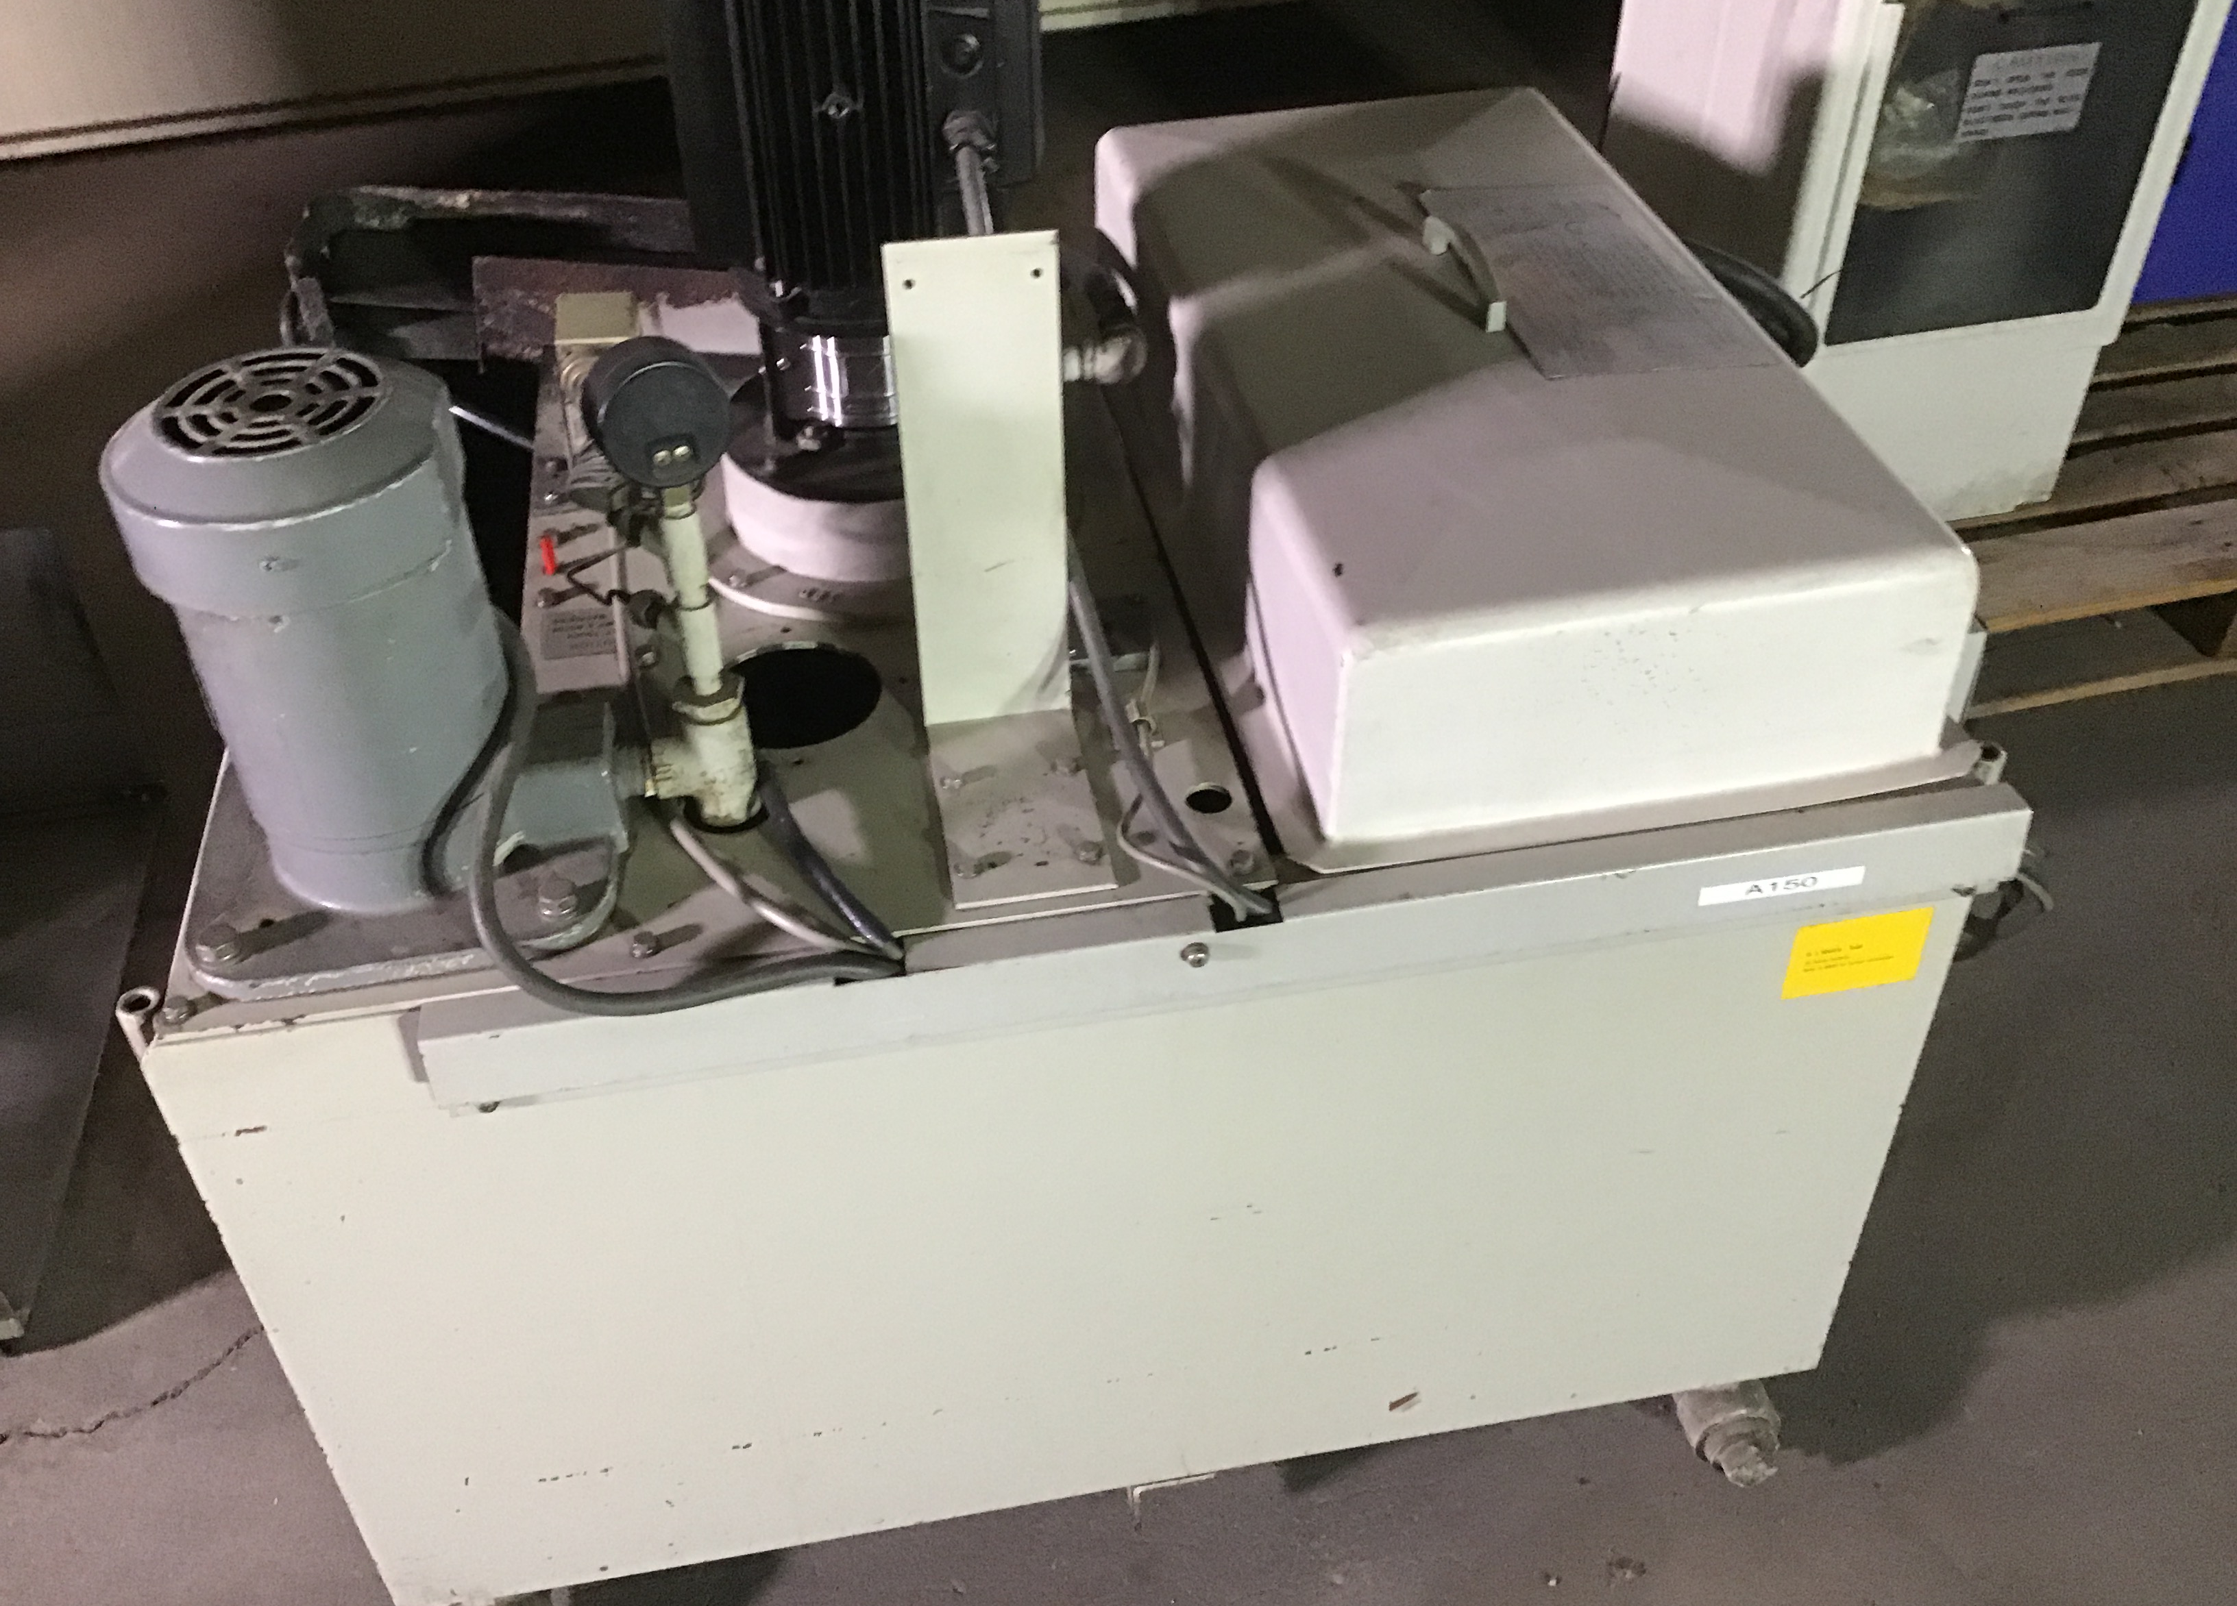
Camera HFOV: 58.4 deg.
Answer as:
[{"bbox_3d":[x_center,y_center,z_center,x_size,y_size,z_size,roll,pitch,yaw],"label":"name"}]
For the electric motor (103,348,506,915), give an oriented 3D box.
[{"bbox_3d":[-0.357,-0.082,0.923,0.145,0.237,0.154,-7,40,-8],"label":"electric motor"}]

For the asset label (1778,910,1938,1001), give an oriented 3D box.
[{"bbox_3d":[0.400,0.082,1.084,0.077,0.054,0.001,-7,40,-8],"label":"asset label"}]

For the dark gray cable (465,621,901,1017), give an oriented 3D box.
[{"bbox_3d":[-0.202,0.000,0.909,0.190,0.142,0.154,-7,40,-8],"label":"dark gray cable"}]

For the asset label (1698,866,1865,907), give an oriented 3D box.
[{"bbox_3d":[0.329,0.042,0.992,0.086,0.013,0.001,-7,40,-8],"label":"asset label"}]

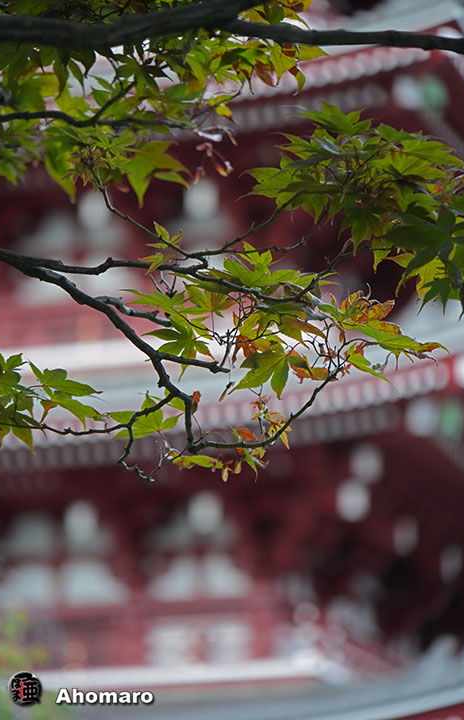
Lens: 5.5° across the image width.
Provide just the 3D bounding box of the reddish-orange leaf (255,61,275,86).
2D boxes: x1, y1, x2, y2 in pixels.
[{"bbox_3d":[0.030,-0.269,4.500,0.019,0.024,0.012,0,-12,0],"label":"reddish-orange leaf"}]

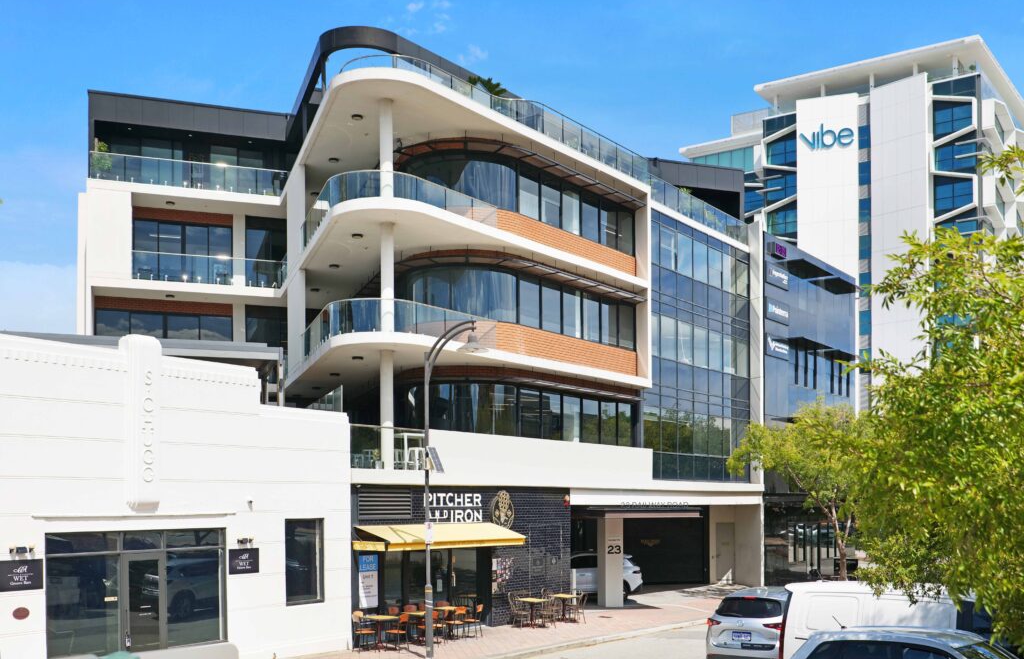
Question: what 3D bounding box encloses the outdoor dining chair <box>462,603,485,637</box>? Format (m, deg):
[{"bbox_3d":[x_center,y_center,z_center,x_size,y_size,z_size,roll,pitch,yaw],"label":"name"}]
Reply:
[{"bbox_3d":[-0.990,7.495,25.600,0.500,0.860,0.460,5,-10,-34],"label":"outdoor dining chair"}]

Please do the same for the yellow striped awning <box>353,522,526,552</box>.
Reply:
[{"bbox_3d":[-1.740,5.350,25.820,1.220,0.620,5.270,-5,-7,38],"label":"yellow striped awning"}]

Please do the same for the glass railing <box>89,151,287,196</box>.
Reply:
[{"bbox_3d":[-12.039,-5.768,37.050,7.000,1.020,0.100,1,-4,-19],"label":"glass railing"}]

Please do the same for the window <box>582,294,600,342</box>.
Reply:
[{"bbox_3d":[2.561,-0.354,32.066,0.100,1.400,1.036,-6,-10,38],"label":"window"}]

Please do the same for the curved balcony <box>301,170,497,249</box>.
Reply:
[{"bbox_3d":[-3.675,-3.302,28.033,6.266,1.350,4.529,-1,-3,8],"label":"curved balcony"}]

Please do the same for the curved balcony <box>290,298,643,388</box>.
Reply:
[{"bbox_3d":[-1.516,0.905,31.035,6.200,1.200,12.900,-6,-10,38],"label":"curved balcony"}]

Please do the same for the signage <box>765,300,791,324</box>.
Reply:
[{"bbox_3d":[11.630,-0.805,43.795,0.120,0.989,2.599,-5,-7,38],"label":"signage"}]

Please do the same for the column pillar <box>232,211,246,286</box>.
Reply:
[{"bbox_3d":[-10.764,-3.020,39.300,0.540,3.120,0.450,1,-3,-18],"label":"column pillar"}]

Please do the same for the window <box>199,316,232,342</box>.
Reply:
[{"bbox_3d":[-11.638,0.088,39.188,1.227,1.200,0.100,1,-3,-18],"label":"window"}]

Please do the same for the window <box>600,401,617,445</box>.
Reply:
[{"bbox_3d":[3.377,3.243,34.629,0.100,1.478,1.042,-3,-4,38],"label":"window"}]

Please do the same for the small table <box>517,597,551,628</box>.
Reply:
[{"bbox_3d":[0.603,8.352,29.300,0.720,0.750,0.720,-3,-6,39],"label":"small table"}]

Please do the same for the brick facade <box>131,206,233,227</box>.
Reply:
[{"bbox_3d":[-12.794,-4.418,38.803,3.664,0.440,0.200,1,-3,-18],"label":"brick facade"}]

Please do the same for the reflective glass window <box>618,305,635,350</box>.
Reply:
[{"bbox_3d":[4.028,-0.078,35.287,0.100,1.505,1.119,-5,-7,38],"label":"reflective glass window"}]

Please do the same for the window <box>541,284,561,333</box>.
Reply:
[{"bbox_3d":[1.244,-0.648,31.866,0.100,1.392,1.076,-3,-4,38],"label":"window"}]

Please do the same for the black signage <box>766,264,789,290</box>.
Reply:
[{"bbox_3d":[12.337,-2.495,46.301,0.150,0.991,2.742,-3,-4,38],"label":"black signage"}]

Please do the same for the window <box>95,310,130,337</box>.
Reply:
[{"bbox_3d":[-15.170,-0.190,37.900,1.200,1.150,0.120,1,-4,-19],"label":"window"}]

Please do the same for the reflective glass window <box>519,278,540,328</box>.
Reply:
[{"bbox_3d":[0.534,-0.824,30.400,0.120,1.500,1.100,-3,-4,39],"label":"reflective glass window"}]

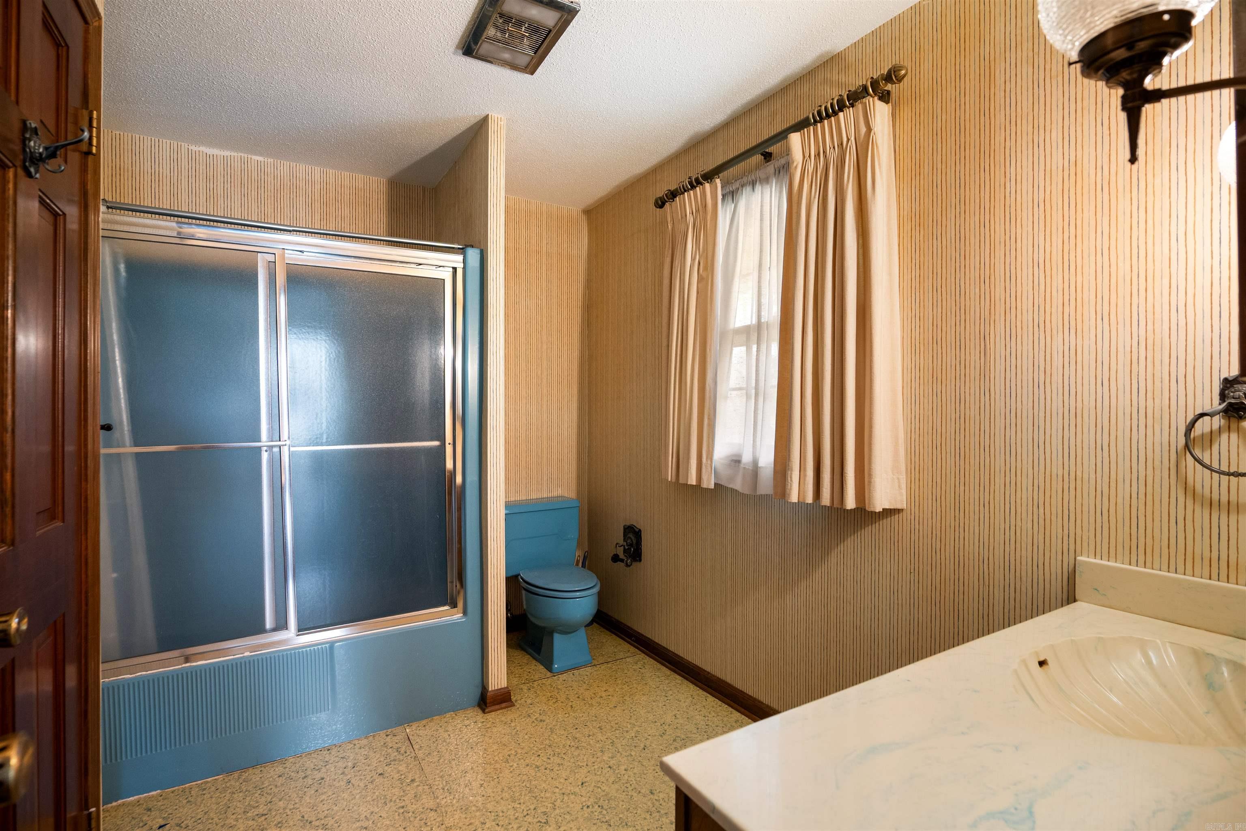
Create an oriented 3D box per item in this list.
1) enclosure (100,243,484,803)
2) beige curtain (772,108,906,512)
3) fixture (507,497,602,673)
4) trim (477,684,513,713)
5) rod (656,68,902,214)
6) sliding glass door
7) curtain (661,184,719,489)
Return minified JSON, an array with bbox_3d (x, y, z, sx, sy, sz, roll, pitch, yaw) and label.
[{"bbox_3d":[-1.401,0.261,2.306,1.435,1.905,0.780,0,-1,-31],"label":"enclosure"},{"bbox_3d":[0.685,-0.335,1.820,0.113,1.245,0.425,0,-1,-31],"label":"beige curtain"},{"bbox_3d":[-0.387,0.852,2.879,0.495,0.725,0.690,0,-1,-31],"label":"fixture"},{"bbox_3d":[-0.535,1.169,2.320,0.115,0.082,0.093,0,-1,-31],"label":"trim"},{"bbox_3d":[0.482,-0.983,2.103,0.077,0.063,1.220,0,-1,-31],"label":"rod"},{"bbox_3d":[-1.228,0.090,2.014,1.265,1.480,0.070,0,-1,-31],"label":"sliding glass door"},{"bbox_3d":[0.317,-0.332,2.424,0.113,1.260,0.370,0,-1,-31],"label":"curtain"}]

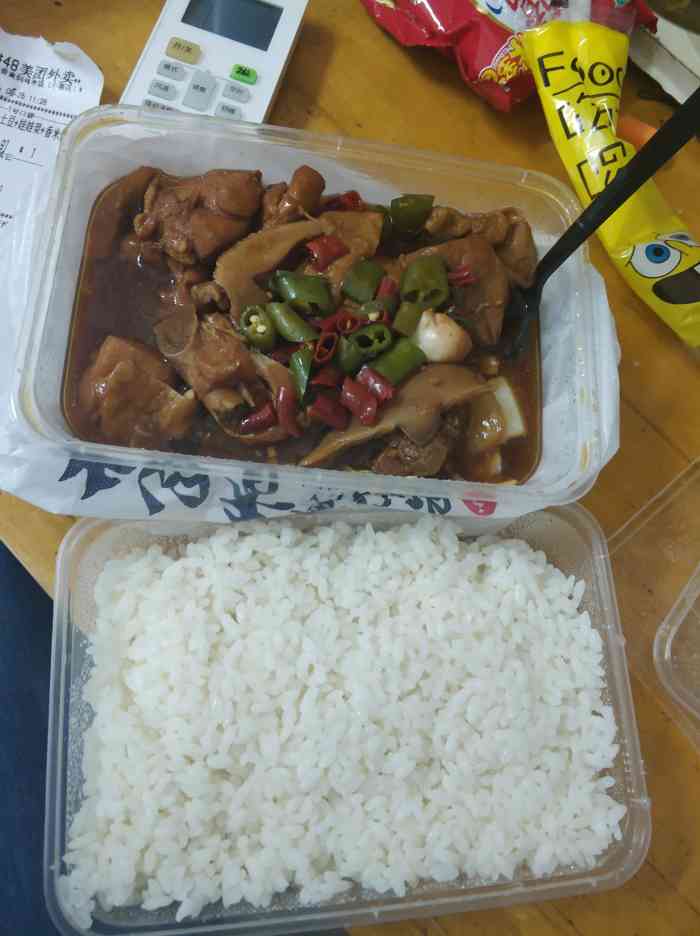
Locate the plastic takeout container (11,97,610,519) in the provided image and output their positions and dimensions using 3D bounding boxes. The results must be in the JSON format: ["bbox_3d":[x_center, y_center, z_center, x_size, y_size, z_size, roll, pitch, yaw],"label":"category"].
[{"bbox_3d":[-0.010,-0.043,0.252,0.174,0.060,0.119,6,73,-9],"label":"plastic takeout container"}]

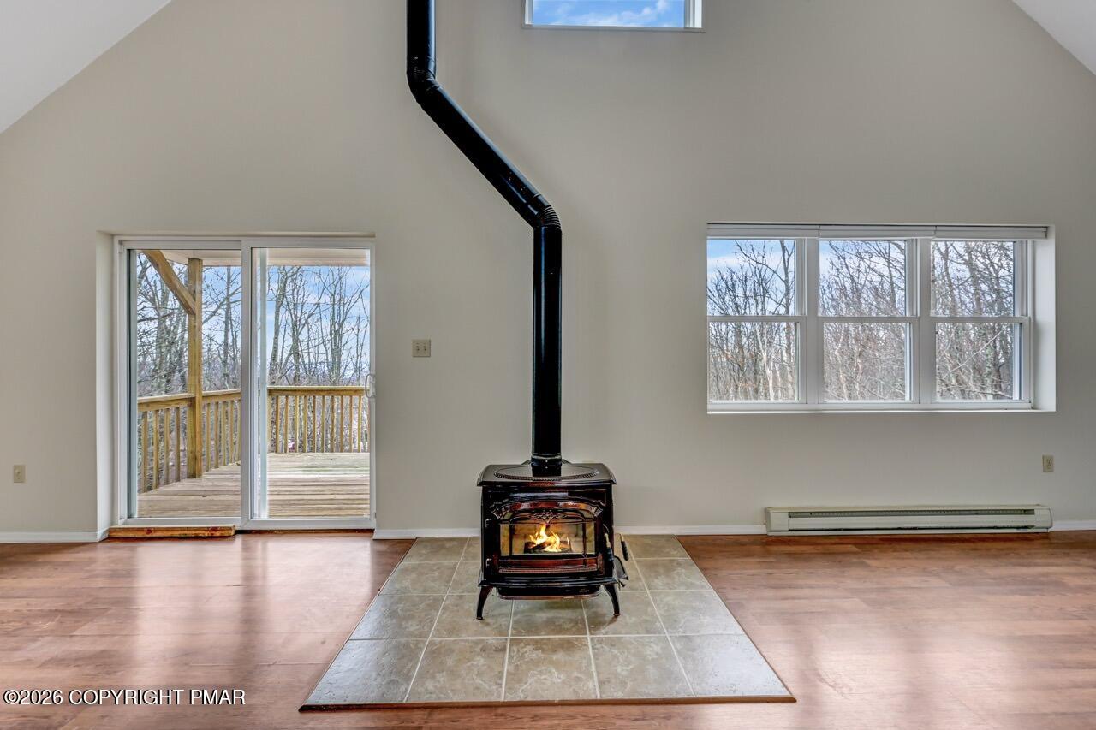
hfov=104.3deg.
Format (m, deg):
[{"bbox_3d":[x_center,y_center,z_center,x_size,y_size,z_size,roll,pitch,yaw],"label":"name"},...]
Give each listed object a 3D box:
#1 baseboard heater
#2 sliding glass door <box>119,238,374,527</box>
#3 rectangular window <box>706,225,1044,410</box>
[{"bbox_3d":[2.364,1.019,2.804,1.849,0.170,0.071,0,0,-1],"label":"baseboard heater"},{"bbox_3d":[-2.015,0.132,2.893,1.762,1.970,0.099,0,0,-1],"label":"sliding glass door"},{"bbox_3d":[2.221,-0.304,2.916,2.336,1.243,0.114,0,0,-1],"label":"rectangular window"}]

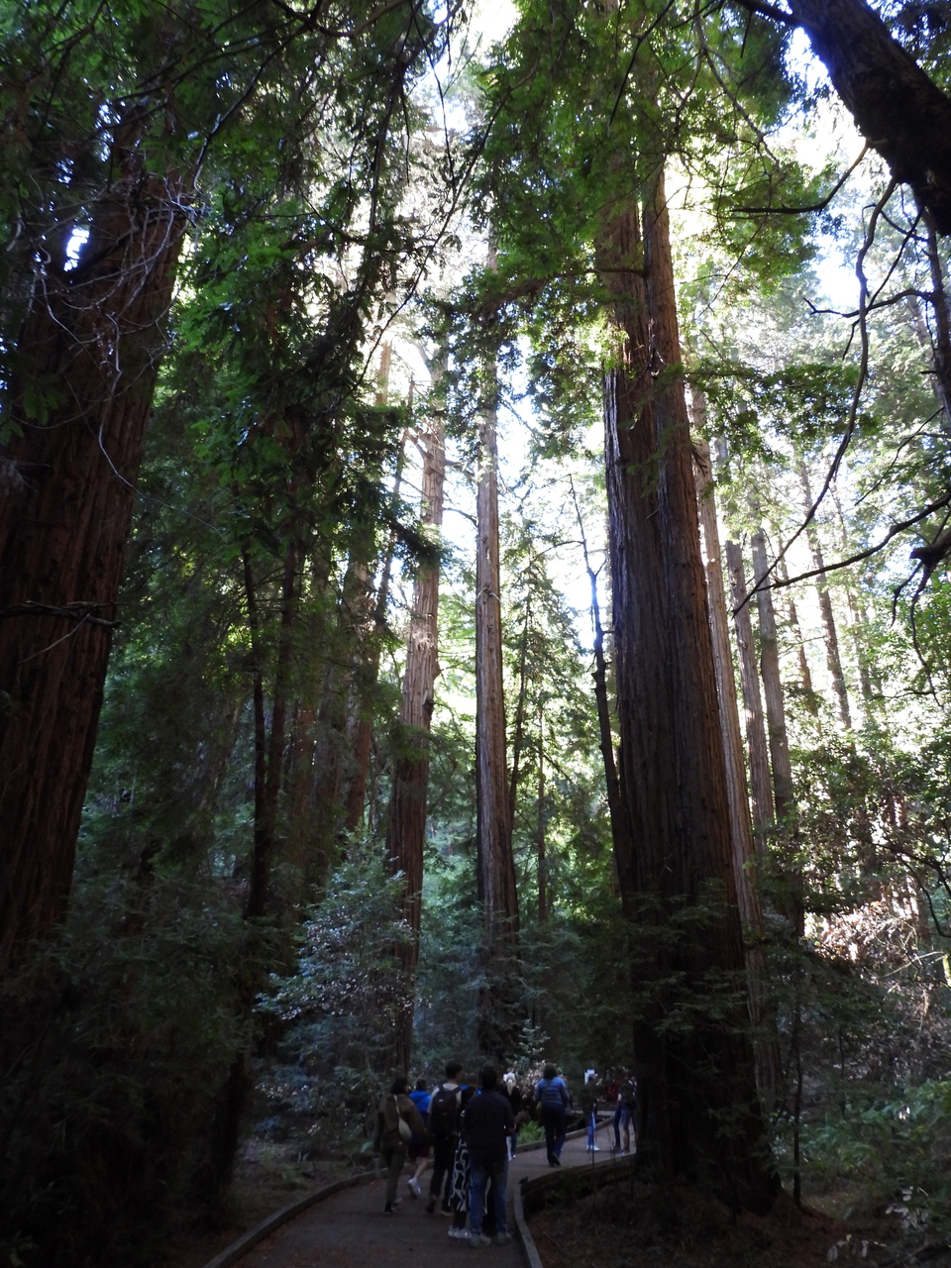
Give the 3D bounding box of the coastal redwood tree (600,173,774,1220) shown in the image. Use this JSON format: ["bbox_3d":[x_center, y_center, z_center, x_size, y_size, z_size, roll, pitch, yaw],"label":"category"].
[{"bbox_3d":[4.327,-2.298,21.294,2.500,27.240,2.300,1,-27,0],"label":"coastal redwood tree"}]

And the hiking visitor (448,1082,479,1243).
[{"bbox_3d":[-0.107,5.935,10.002,0.500,1.570,0.420,-1,-27,4],"label":"hiking visitor"}]

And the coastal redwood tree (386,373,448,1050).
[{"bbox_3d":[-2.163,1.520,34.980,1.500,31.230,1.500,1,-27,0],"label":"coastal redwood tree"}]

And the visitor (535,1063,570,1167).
[{"bbox_3d":[1.396,8.729,15.997,0.580,1.650,0.450,-4,-27,9],"label":"visitor"}]

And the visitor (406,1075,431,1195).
[{"bbox_3d":[-0.851,7.653,13.386,0.520,1.580,0.500,-1,-27,4],"label":"visitor"}]

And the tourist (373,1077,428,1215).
[{"bbox_3d":[-1.050,6.981,12.043,0.660,1.600,0.500,-3,-27,7],"label":"tourist"}]

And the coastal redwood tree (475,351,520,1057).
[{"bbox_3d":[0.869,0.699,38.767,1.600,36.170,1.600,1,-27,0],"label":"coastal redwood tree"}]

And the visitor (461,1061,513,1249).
[{"bbox_3d":[0.160,5.751,9.761,0.580,1.730,0.450,-4,-27,11],"label":"visitor"}]

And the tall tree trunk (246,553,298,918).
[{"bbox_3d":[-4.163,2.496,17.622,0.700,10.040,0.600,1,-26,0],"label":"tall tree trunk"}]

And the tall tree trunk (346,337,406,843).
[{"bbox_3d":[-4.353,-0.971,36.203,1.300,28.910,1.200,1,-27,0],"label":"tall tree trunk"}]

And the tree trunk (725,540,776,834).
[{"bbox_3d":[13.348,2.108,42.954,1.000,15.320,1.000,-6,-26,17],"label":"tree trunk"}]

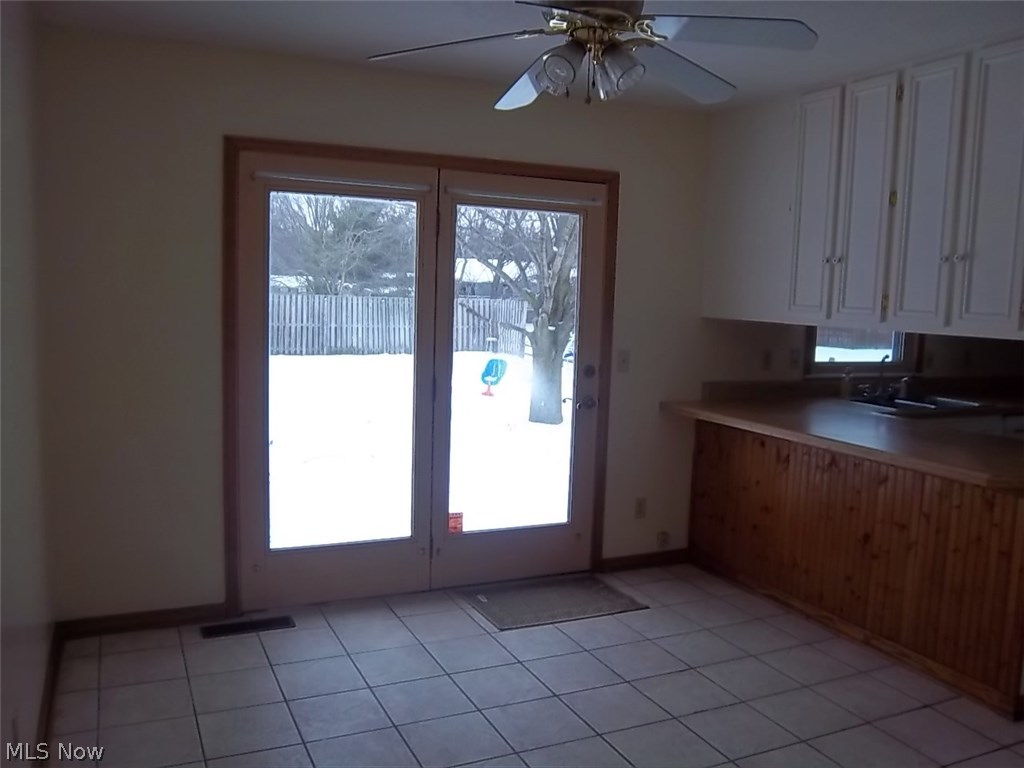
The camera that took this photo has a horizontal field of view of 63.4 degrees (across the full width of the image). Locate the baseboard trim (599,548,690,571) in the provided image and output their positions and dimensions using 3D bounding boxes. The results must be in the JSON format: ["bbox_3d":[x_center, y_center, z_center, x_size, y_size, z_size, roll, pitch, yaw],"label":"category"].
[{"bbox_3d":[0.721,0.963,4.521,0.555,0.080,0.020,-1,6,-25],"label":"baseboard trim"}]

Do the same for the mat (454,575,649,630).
[{"bbox_3d":[0.193,1.045,3.988,0.745,0.012,0.500,-1,6,-25],"label":"mat"}]

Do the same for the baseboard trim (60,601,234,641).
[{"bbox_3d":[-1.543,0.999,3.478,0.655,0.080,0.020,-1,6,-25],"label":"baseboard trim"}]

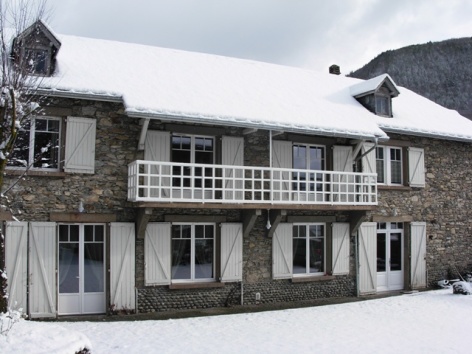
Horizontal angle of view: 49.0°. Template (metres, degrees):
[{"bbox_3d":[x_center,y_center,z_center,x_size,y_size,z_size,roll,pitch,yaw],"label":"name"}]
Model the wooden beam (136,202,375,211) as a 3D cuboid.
[{"bbox_3d":[0.901,0.803,14.006,7.271,0.137,0.140,2,-5,-26],"label":"wooden beam"}]

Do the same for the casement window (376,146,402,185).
[{"bbox_3d":[5.101,-0.386,17.295,1.260,1.273,0.120,2,-5,-26],"label":"casement window"}]

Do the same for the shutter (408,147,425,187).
[{"bbox_3d":[6.526,-0.331,18.607,0.756,1.417,0.060,3,-5,-27],"label":"shutter"}]

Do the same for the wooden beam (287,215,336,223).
[{"bbox_3d":[2.302,1.296,15.790,1.800,0.185,0.180,3,-5,-27],"label":"wooden beam"}]

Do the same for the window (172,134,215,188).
[{"bbox_3d":[-1.171,-0.386,14.356,1.340,1.560,0.080,3,-5,-27],"label":"window"}]

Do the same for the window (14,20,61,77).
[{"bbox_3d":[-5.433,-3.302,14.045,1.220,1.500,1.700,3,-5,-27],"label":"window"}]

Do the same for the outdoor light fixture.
[{"bbox_3d":[0.950,1.244,15.041,0.140,0.580,0.140,0,-4,0],"label":"outdoor light fixture"}]

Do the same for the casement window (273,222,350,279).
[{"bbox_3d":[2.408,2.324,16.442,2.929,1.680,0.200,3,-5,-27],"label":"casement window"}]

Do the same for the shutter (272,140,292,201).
[{"bbox_3d":[1.464,-0.119,16.036,0.704,1.964,0.060,3,-5,-27],"label":"shutter"}]

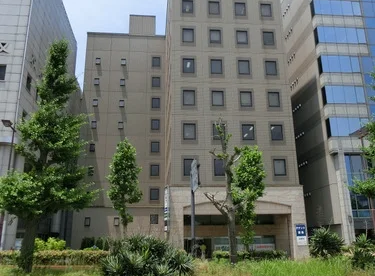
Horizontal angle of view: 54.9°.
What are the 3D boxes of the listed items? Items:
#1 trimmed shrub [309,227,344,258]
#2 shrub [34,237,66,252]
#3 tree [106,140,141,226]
[{"bbox_3d":[7.743,5.998,19.774,1.860,2.130,1.810,1,-17,-4],"label":"trimmed shrub"},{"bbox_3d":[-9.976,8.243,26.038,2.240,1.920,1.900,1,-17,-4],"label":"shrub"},{"bbox_3d":[-4.561,4.363,25.017,2.360,8.870,2.360,1,-17,-4],"label":"tree"}]

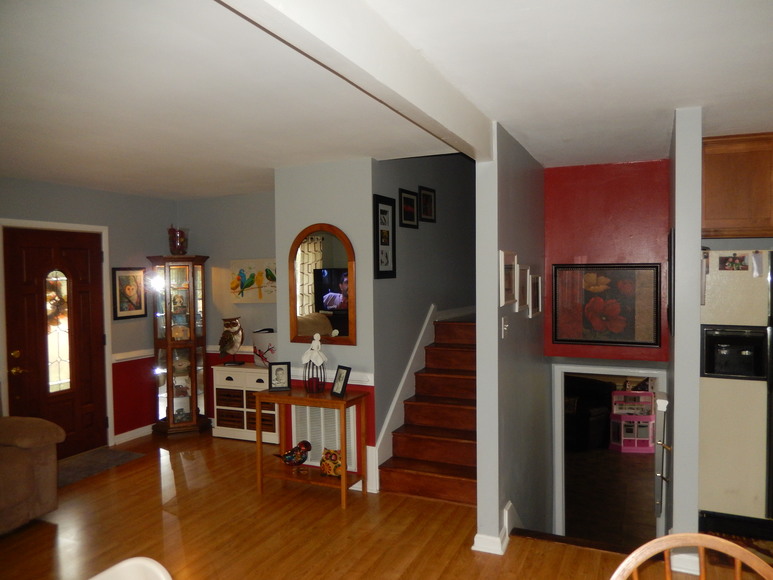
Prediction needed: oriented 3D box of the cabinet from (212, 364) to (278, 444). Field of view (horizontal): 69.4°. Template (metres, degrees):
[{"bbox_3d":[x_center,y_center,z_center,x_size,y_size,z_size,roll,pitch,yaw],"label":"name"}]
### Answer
[{"bbox_3d":[-1.348,1.127,5.574,0.790,0.700,0.270,0,2,25],"label":"cabinet"}]

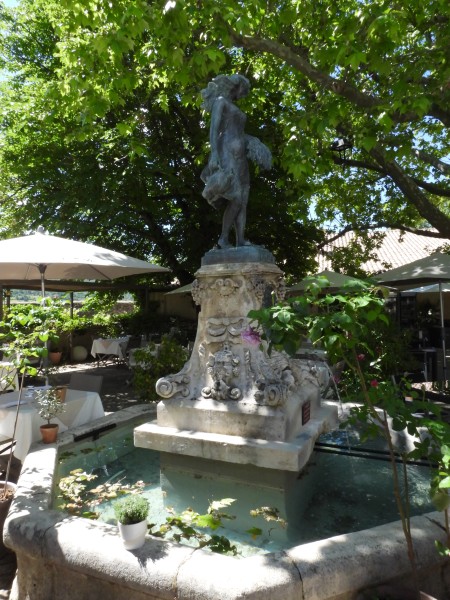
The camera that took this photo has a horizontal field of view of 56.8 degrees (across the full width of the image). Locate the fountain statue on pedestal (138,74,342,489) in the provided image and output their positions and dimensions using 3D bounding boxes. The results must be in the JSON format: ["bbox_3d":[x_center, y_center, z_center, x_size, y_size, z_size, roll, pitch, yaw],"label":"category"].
[{"bbox_3d":[0.096,-0.327,3.078,1.152,2.704,1.083,-3,-1,27],"label":"fountain statue on pedestal"}]

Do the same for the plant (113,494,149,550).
[{"bbox_3d":[-0.386,0.933,1.749,0.155,0.200,0.155,-2,-1,0],"label":"plant"}]

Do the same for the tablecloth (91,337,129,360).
[{"bbox_3d":[-3.370,1.416,12.300,0.880,0.540,0.840,-2,-1,12],"label":"tablecloth"}]

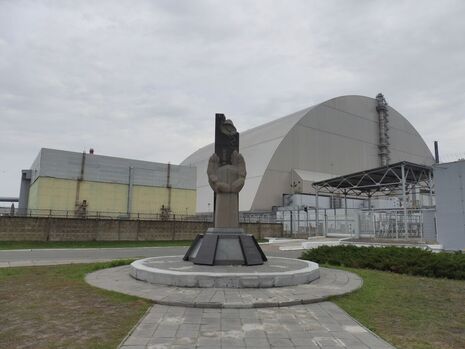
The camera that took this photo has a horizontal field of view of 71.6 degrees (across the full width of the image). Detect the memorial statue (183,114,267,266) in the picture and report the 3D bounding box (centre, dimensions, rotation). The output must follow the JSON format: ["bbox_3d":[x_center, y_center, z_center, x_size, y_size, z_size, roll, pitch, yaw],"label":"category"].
[{"bbox_3d":[-0.195,0.332,10.707,2.726,4.928,2.556,1,-9,-5],"label":"memorial statue"}]

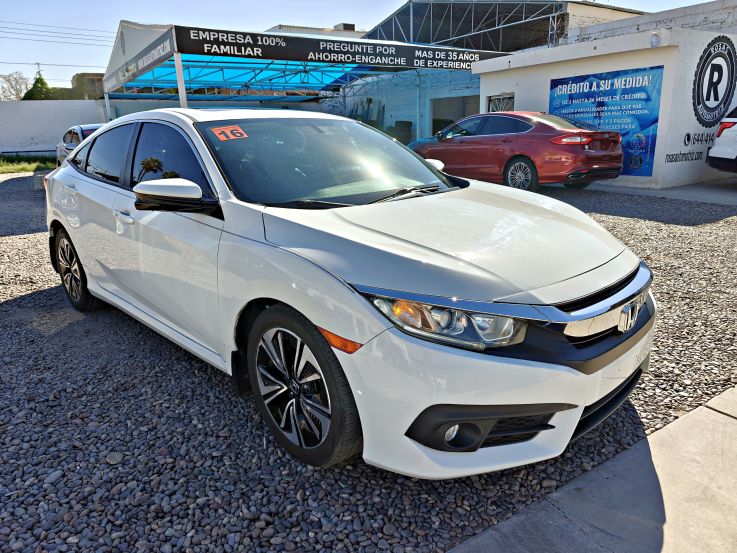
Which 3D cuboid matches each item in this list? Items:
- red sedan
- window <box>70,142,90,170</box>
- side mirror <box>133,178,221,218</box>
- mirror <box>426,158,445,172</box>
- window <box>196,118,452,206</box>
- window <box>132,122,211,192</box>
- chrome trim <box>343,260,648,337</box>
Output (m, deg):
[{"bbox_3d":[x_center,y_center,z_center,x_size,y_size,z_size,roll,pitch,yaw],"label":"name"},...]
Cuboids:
[{"bbox_3d":[2.624,-2.573,9.994,1.880,1.475,4.870,-11,18,-31],"label":"red sedan"},{"bbox_3d":[-2.046,-0.857,3.481,0.360,0.210,0.040,14,-4,43],"label":"window"},{"bbox_3d":[-0.824,-0.329,2.035,0.240,0.170,0.230,14,21,43],"label":"side mirror"},{"bbox_3d":[0.497,-0.709,3.332,0.240,0.170,0.230,14,21,43],"label":"mirror"},{"bbox_3d":[-0.159,-0.649,2.641,1.480,0.120,0.970,-16,49,-43],"label":"window"},{"bbox_3d":[-0.959,-0.598,2.421,1.060,0.390,0.050,14,-4,43],"label":"window"},{"bbox_3d":[0.698,0.012,1.933,0.660,0.200,1.500,14,21,43],"label":"chrome trim"}]

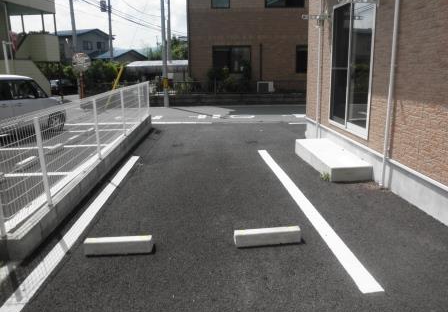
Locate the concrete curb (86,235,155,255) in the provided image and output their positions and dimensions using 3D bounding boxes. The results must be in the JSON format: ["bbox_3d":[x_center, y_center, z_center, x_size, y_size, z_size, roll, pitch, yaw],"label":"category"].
[{"bbox_3d":[-0.973,0.822,3.368,0.610,0.115,0.135,-2,13,-1],"label":"concrete curb"}]

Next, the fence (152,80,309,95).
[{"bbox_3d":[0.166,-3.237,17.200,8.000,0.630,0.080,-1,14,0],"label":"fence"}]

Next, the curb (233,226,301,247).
[{"bbox_3d":[0.416,0.762,3.443,0.610,0.115,0.135,-3,13,-5],"label":"curb"}]

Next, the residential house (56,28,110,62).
[{"bbox_3d":[-19.424,-13.213,50.077,6.800,7.400,6.600,6,15,29],"label":"residential house"}]

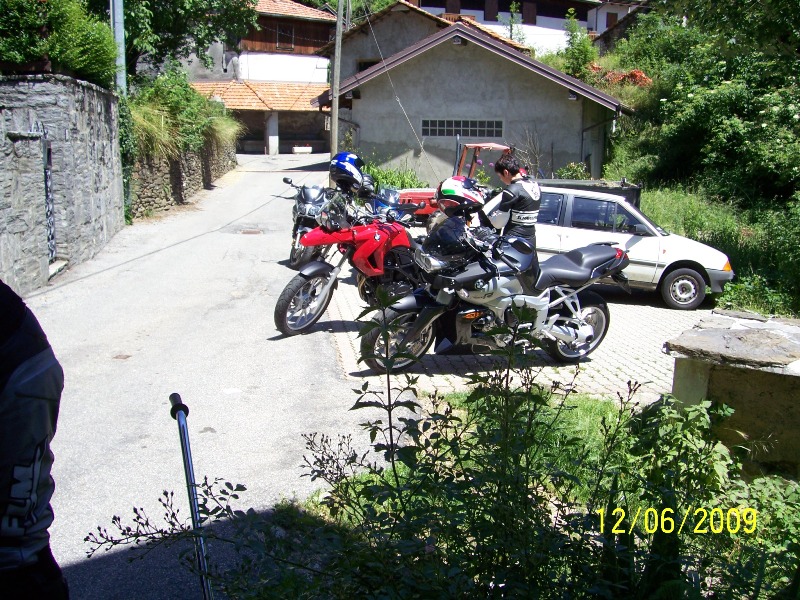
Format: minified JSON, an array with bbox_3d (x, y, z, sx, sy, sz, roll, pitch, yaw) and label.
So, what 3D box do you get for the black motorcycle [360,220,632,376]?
[{"bbox_3d":[0.785,-0.014,5.750,2.220,1.160,0.840,0,14,-29],"label":"black motorcycle"}]

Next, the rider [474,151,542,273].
[{"bbox_3d":[0.920,-0.394,6.650,0.520,1.690,0.520,3,8,21],"label":"rider"}]

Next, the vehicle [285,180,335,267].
[{"bbox_3d":[-1.170,-1.090,11.850,0.800,1.200,2.100,10,9,7],"label":"vehicle"}]

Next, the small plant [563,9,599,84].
[{"bbox_3d":[5.500,-7.770,24.000,1.100,2.250,1.100,2,7,13],"label":"small plant"}]

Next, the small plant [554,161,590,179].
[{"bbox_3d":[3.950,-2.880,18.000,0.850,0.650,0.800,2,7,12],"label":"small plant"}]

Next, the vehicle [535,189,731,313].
[{"bbox_3d":[2.720,-0.765,10.870,3.520,1.370,1.570,6,9,13],"label":"vehicle"}]

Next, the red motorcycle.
[{"bbox_3d":[-0.100,-0.310,7.020,2.250,1.220,0.860,-3,15,-38],"label":"red motorcycle"}]

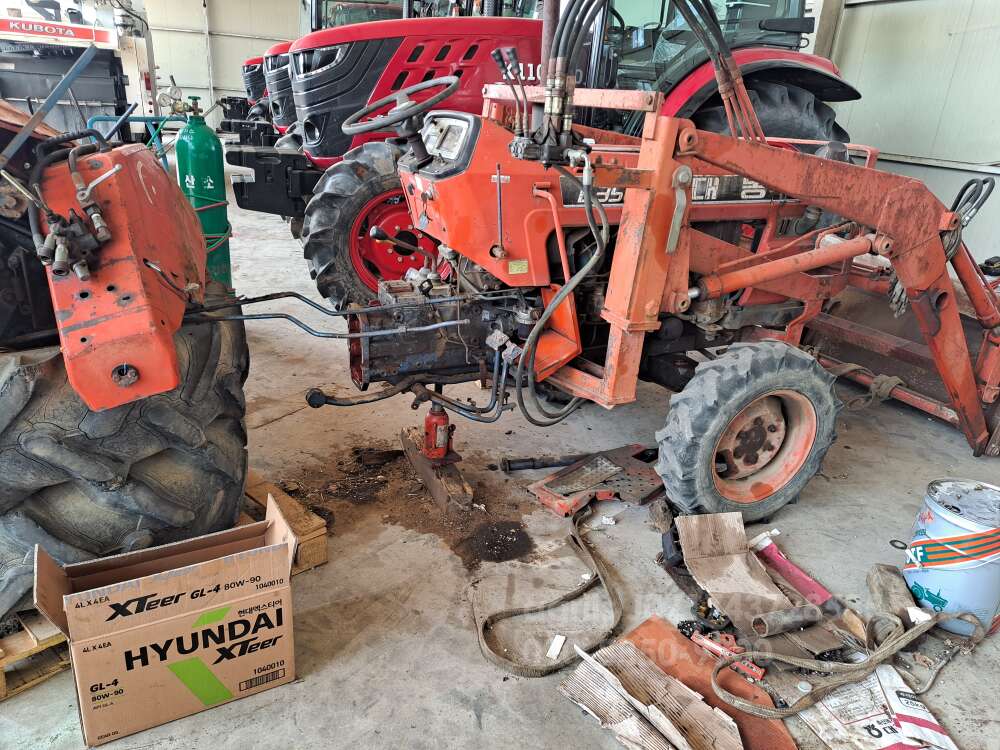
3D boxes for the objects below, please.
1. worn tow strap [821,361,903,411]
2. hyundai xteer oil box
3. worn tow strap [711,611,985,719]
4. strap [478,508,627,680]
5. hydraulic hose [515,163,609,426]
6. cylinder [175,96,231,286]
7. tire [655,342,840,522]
[{"bbox_3d":[1.938,0.059,3.837,0.140,0.190,0.400,-5,23,-22],"label":"worn tow strap"},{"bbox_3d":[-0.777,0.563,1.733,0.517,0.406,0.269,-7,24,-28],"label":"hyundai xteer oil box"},{"bbox_3d":[0.986,0.769,1.924,0.906,0.130,0.209,-1,21,-13],"label":"worn tow strap"},{"bbox_3d":[0.246,0.635,2.227,0.342,0.060,0.886,15,23,25],"label":"strap"},{"bbox_3d":[0.184,-0.227,2.249,0.289,0.844,0.200,-5,23,-22],"label":"hydraulic hose"},{"bbox_3d":[-1.609,-0.829,3.950,0.235,1.300,0.235,4,21,0],"label":"cylinder"},{"bbox_3d":[0.897,0.213,2.567,0.730,0.720,0.195,-5,23,-22],"label":"tire"}]

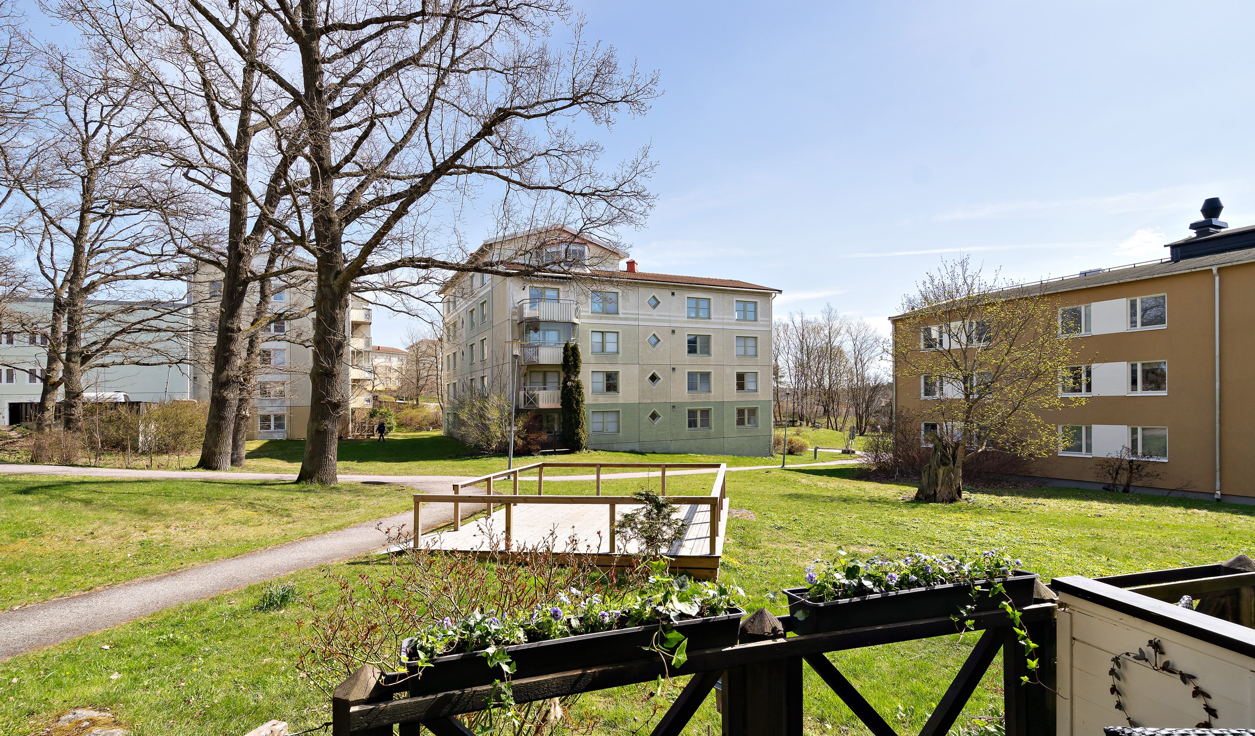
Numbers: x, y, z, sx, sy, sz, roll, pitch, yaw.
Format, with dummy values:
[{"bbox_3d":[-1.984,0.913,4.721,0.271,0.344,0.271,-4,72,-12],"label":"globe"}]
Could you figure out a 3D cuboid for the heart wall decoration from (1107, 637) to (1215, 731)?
[{"bbox_3d":[1.390,0.865,1.468,0.035,0.300,0.250,0,-3,-14],"label":"heart wall decoration"}]

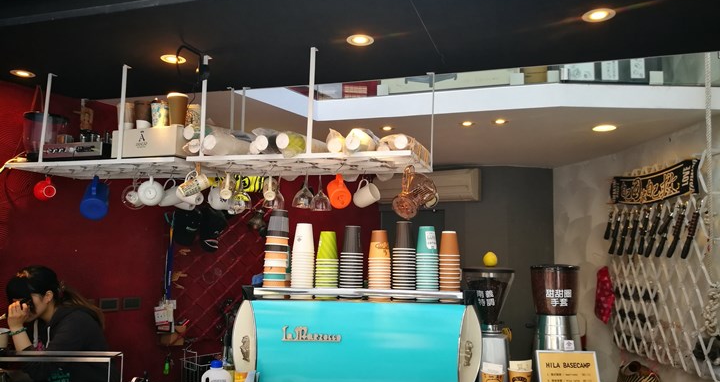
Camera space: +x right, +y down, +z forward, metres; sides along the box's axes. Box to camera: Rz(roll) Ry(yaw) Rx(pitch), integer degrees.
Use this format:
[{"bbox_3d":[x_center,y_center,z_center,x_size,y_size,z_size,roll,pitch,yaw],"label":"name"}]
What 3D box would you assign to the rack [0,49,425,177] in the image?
[{"bbox_3d":[-0.625,-0.281,2.414,1.830,0.395,0.400,-1,-7,18],"label":"rack"}]

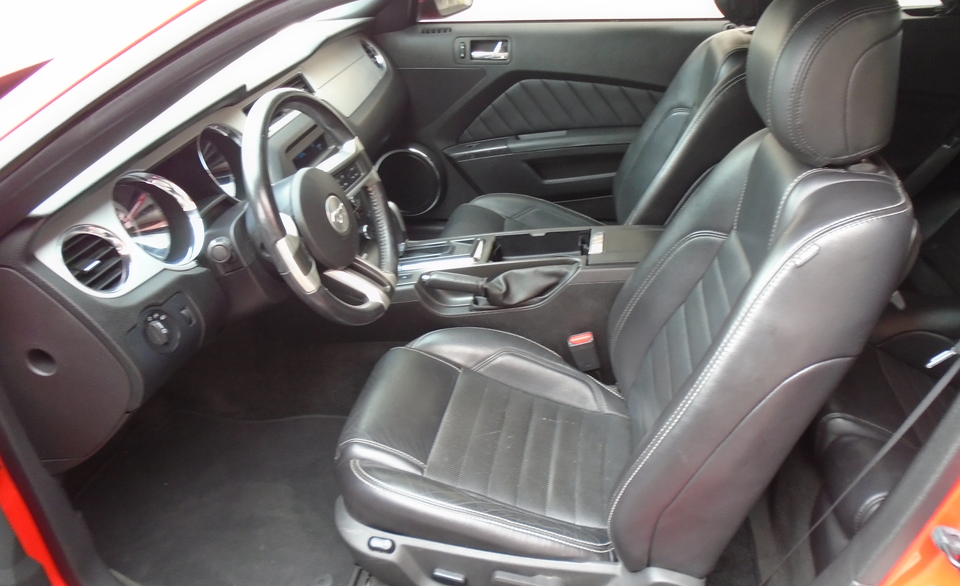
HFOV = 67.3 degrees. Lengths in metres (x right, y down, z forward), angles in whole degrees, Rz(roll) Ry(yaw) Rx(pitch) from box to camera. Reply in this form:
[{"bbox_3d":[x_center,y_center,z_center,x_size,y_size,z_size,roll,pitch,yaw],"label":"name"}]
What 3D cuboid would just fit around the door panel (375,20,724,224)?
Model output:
[{"bbox_3d":[0.206,-0.463,2.088,1.170,0.630,0.130,3,30,10],"label":"door panel"}]

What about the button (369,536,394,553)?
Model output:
[{"bbox_3d":[-0.144,0.370,1.070,0.037,0.024,0.013,3,30,10],"label":"button"}]

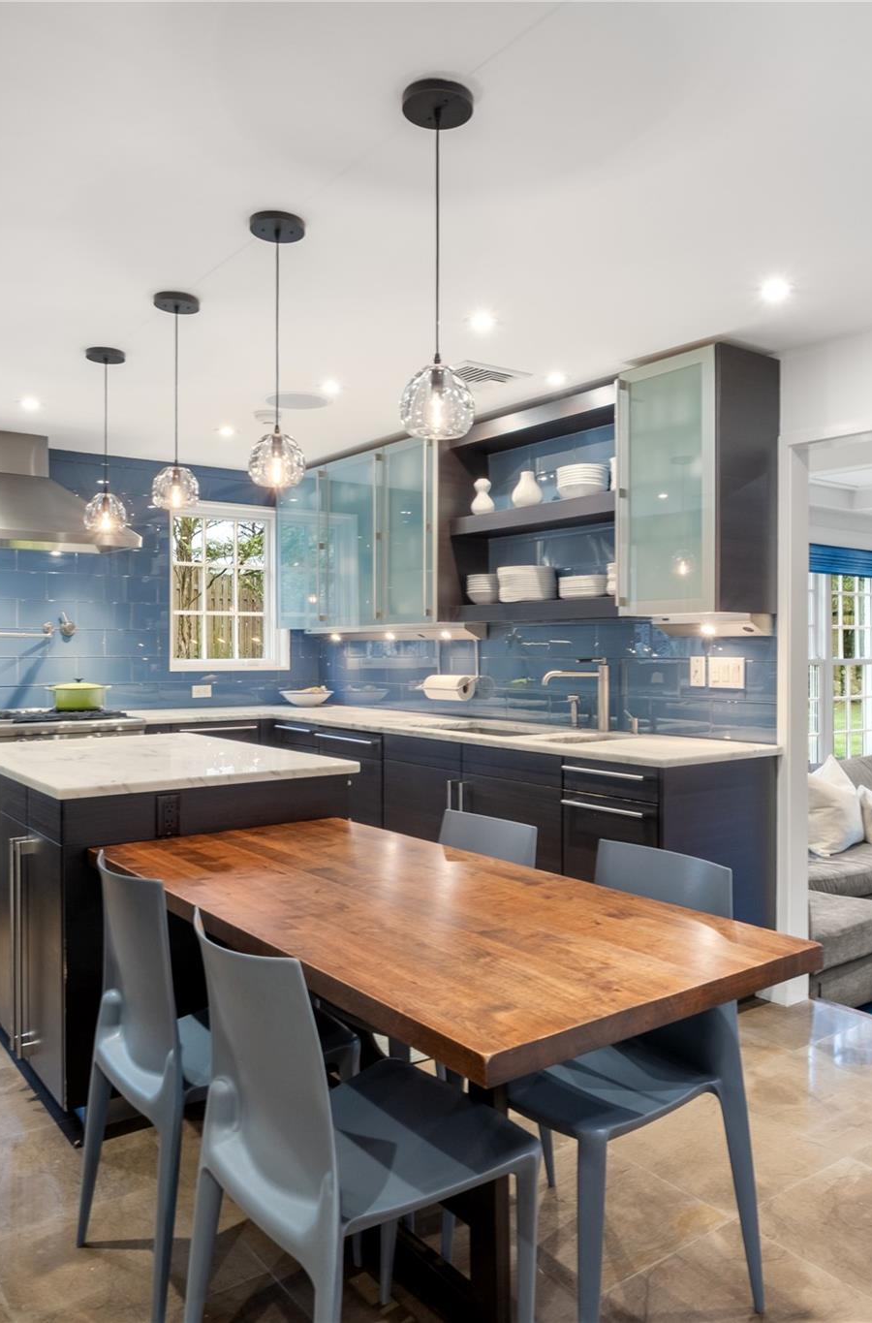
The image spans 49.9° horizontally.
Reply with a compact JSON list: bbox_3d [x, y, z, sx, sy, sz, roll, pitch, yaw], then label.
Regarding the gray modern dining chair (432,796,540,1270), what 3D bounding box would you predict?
[{"bbox_3d":[-0.046,0.810,2.247,0.506,0.825,0.460,0,0,-37],"label":"gray modern dining chair"}]

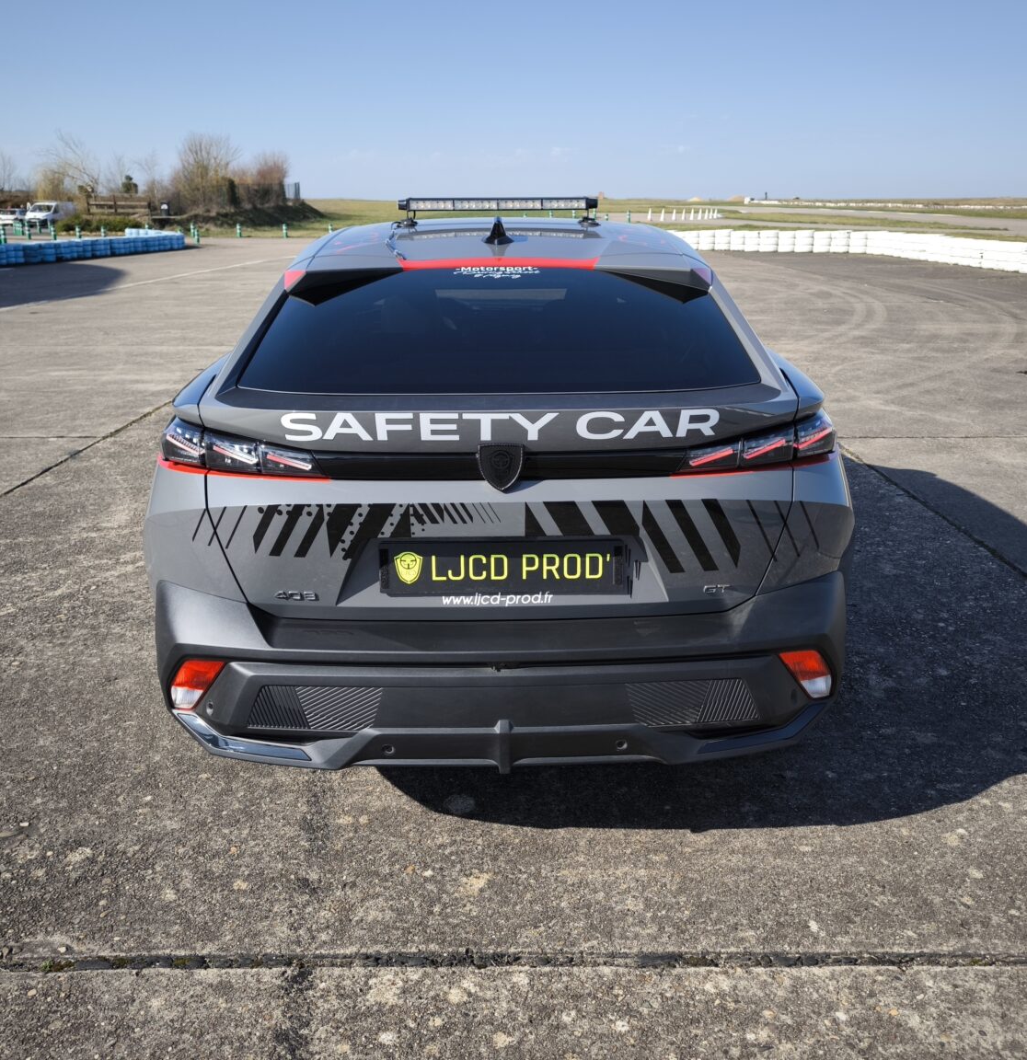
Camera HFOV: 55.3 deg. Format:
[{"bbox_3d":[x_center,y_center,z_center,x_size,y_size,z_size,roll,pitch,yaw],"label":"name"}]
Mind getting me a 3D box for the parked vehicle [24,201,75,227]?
[{"bbox_3d":[-37.697,-25.762,80.000,1.900,1.930,4.750,1,18,3],"label":"parked vehicle"}]

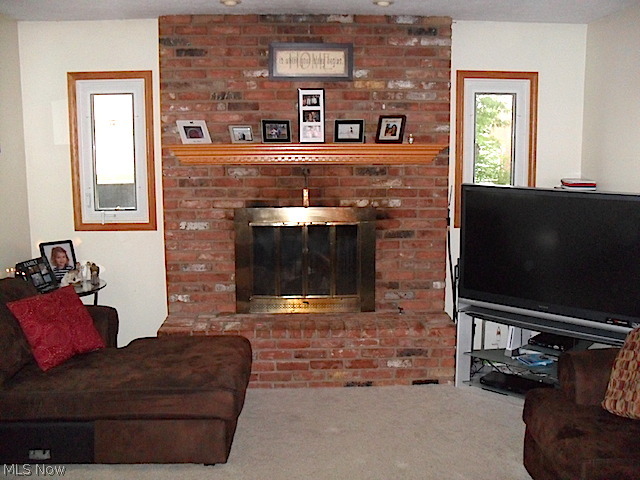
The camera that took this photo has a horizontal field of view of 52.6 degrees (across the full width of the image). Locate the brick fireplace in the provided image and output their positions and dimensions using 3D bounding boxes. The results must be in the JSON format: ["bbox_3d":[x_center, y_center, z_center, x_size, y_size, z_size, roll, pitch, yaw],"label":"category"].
[{"bbox_3d":[-0.082,-0.287,4.327,1.960,2.410,0.619,-1,7,-2],"label":"brick fireplace"}]

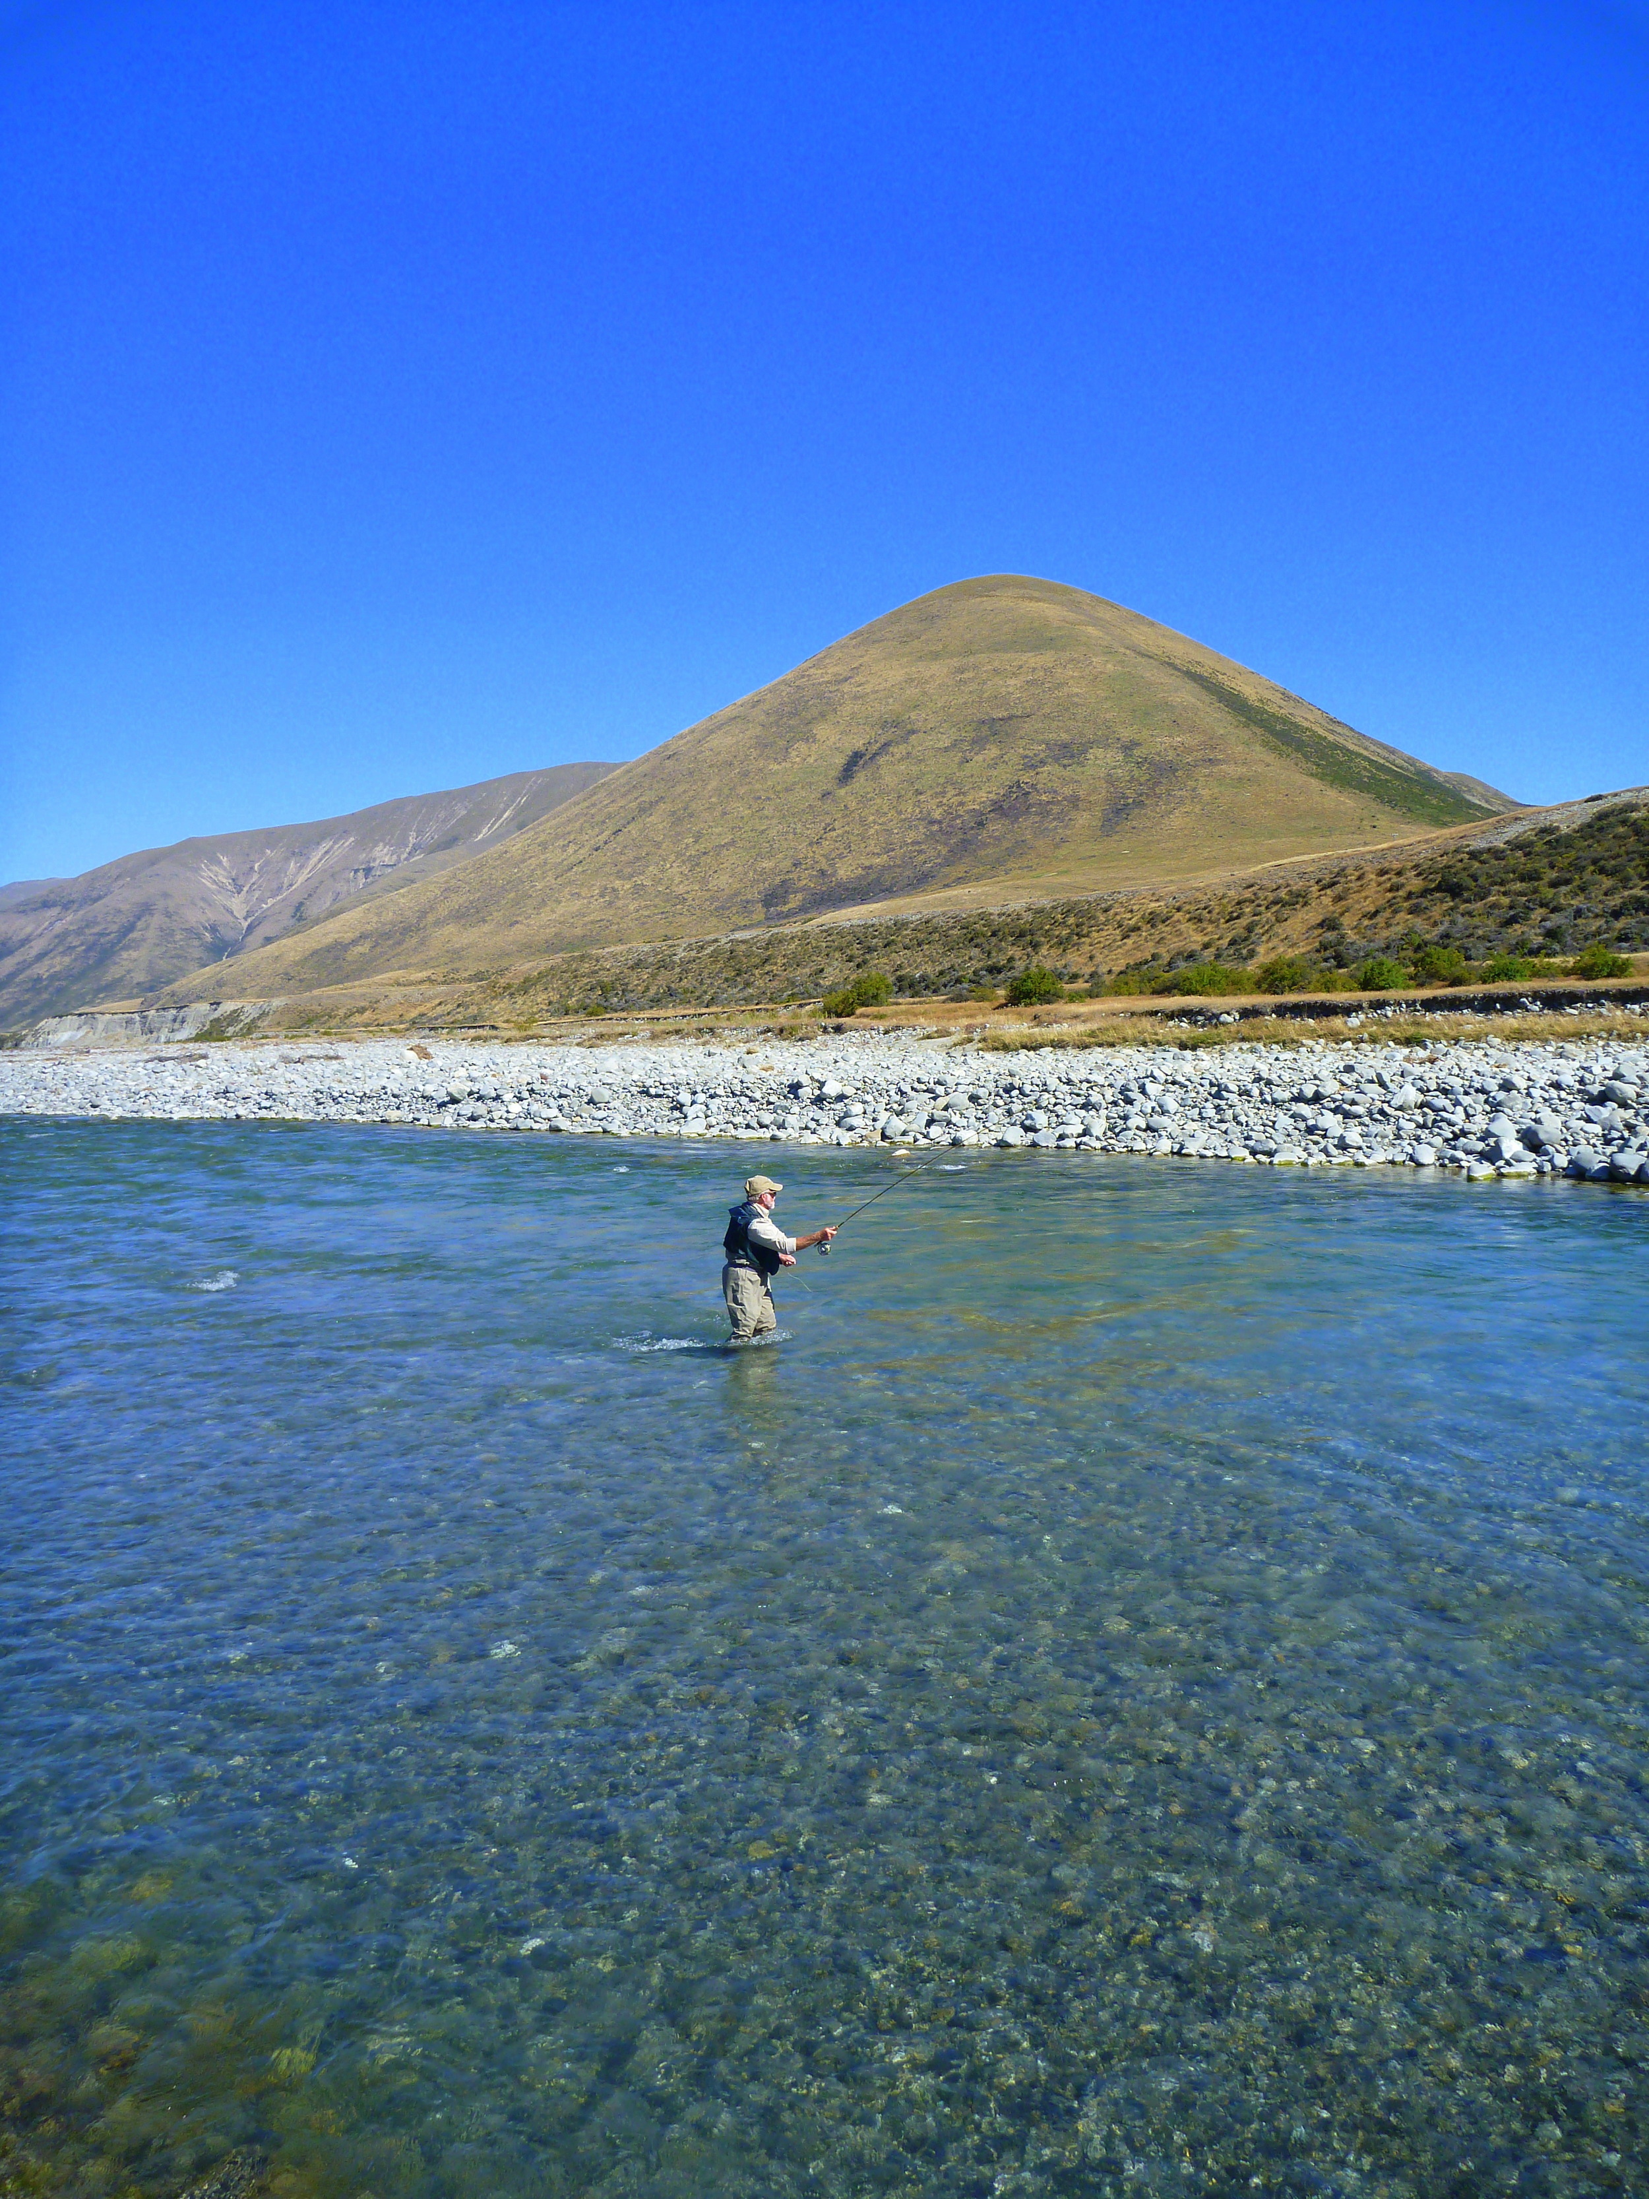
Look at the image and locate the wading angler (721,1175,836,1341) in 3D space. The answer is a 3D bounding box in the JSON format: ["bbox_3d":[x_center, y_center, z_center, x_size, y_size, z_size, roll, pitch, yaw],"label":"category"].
[{"bbox_3d":[-0.335,1.411,13.100,0.830,1.700,0.600,-1,3,-17],"label":"wading angler"}]

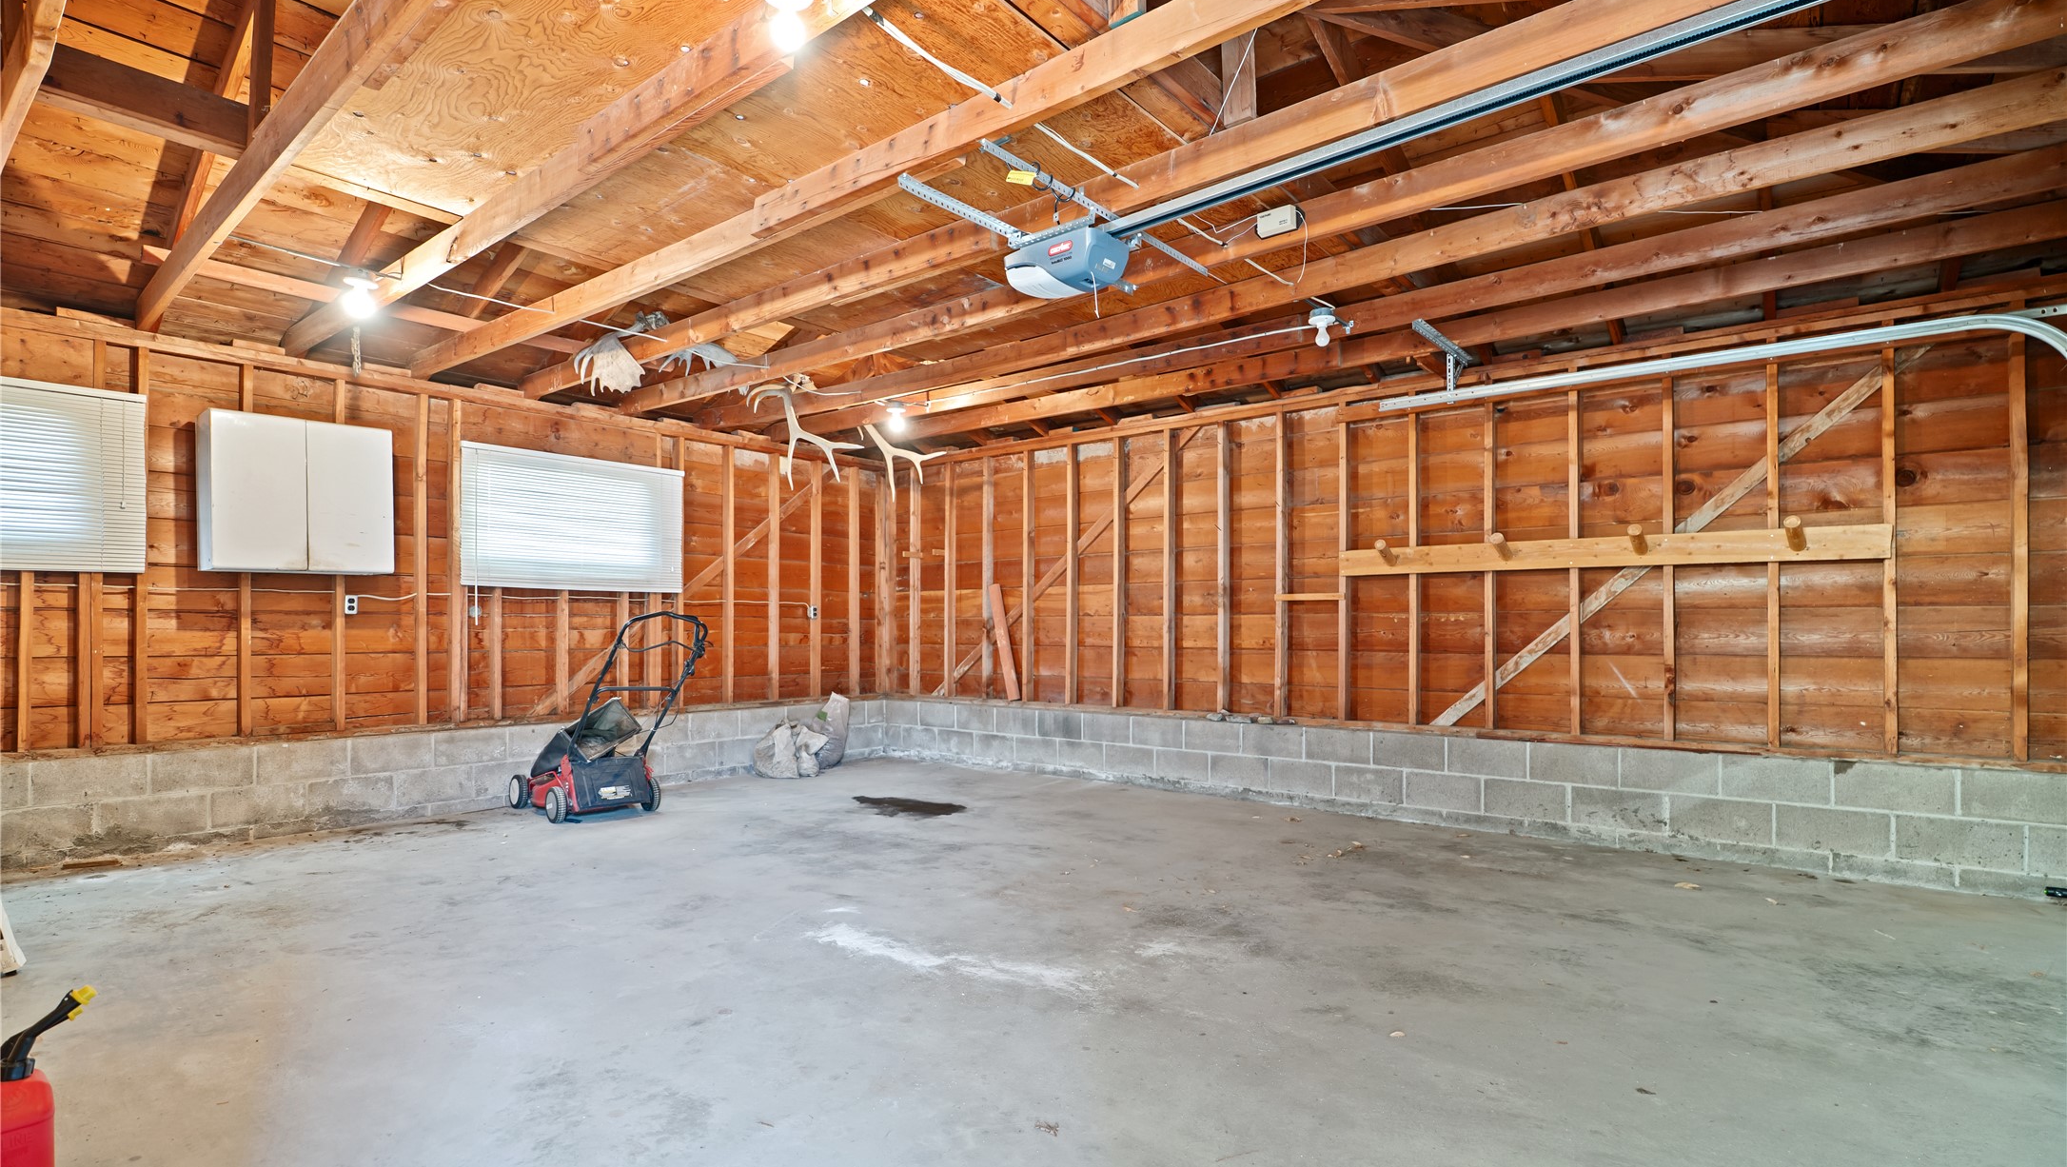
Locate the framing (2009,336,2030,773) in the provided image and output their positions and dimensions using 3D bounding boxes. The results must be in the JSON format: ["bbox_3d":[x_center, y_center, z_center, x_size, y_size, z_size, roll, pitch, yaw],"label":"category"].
[{"bbox_3d":[4.156,-0.220,3.870,0.040,1.929,0.090,-2,-3,39],"label":"framing"}]

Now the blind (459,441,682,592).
[{"bbox_3d":[-3.022,-0.398,6.149,0.045,0.875,1.420,-2,-3,39],"label":"blind"}]

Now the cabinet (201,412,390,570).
[{"bbox_3d":[-3.935,-0.454,4.932,0.305,0.795,0.765,-2,-3,39],"label":"cabinet"}]

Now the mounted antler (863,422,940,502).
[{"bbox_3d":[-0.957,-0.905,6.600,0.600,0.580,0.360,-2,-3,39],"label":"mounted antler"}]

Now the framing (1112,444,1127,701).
[{"bbox_3d":[0.618,-0.089,6.571,0.040,1.938,0.090,-2,-3,39],"label":"framing"}]

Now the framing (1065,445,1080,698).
[{"bbox_3d":[0.290,-0.071,6.821,0.040,1.933,0.090,-2,-3,39],"label":"framing"}]

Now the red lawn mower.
[{"bbox_3d":[-2.570,0.800,5.510,0.580,1.160,1.420,2,-3,-44],"label":"red lawn mower"}]

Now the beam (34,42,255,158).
[{"bbox_3d":[-2.827,-1.549,2.935,0.045,0.145,0.580,-2,-3,39],"label":"beam"}]

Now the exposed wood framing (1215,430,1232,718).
[{"bbox_3d":[1.259,-0.101,6.081,0.040,1.906,0.090,-2,-3,39],"label":"exposed wood framing"}]

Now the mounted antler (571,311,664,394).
[{"bbox_3d":[-2.205,-1.225,4.870,0.280,0.430,0.400,-2,-3,39],"label":"mounted antler"}]

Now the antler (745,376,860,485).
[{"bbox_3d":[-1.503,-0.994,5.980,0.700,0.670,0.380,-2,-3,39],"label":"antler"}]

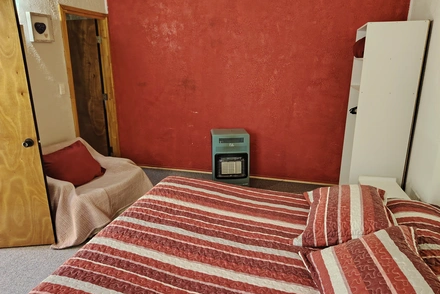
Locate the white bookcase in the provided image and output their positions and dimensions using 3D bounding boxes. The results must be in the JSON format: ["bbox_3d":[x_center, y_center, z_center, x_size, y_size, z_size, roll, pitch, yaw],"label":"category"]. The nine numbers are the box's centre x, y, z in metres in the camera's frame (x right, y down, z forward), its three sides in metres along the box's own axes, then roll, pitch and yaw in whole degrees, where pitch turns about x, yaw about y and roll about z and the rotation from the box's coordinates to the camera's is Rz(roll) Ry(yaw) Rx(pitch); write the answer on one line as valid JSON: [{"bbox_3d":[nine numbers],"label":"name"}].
[{"bbox_3d":[1.648,-0.301,3.218,0.480,1.824,0.626,4,16,14],"label":"white bookcase"}]

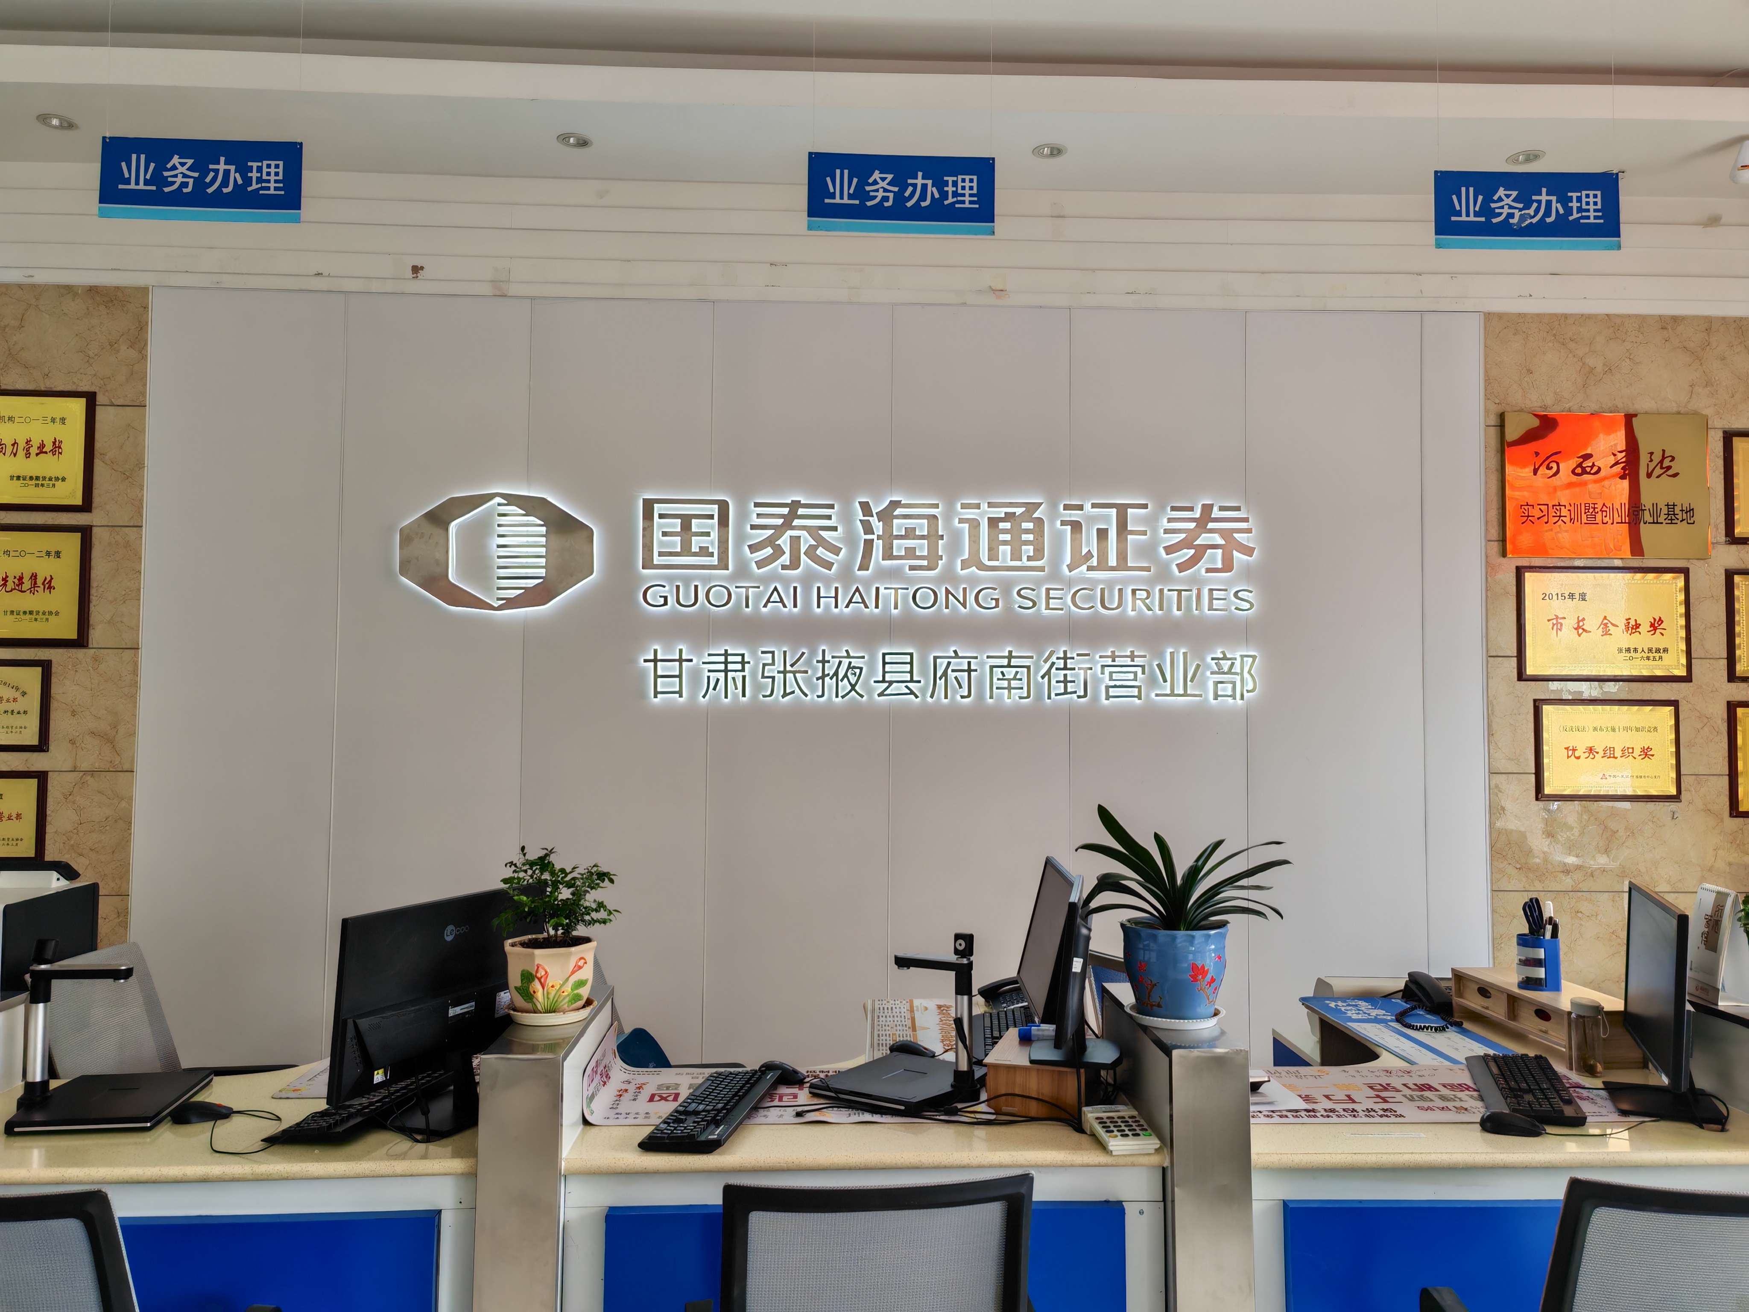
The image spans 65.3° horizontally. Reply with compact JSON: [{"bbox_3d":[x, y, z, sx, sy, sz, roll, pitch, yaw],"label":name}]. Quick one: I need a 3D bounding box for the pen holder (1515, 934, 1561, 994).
[{"bbox_3d":[1.540,0.714,3.179,0.085,0.120,0.100,0,-3,3],"label":"pen holder"}]

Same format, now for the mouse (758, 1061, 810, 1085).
[{"bbox_3d":[-0.191,0.849,2.796,0.110,0.038,0.062,-1,-3,17],"label":"mouse"}]

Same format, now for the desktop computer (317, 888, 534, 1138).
[{"bbox_3d":[-0.789,0.652,2.544,0.190,0.405,0.555,-1,-3,21],"label":"desktop computer"}]

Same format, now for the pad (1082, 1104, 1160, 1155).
[{"bbox_3d":[0.434,0.832,2.398,0.093,0.042,0.165,1,-3,-6],"label":"pad"}]

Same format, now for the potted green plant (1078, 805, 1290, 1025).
[{"bbox_3d":[0.594,0.500,2.637,0.405,0.400,0.310,0,-3,-2],"label":"potted green plant"}]

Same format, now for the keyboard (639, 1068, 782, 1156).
[{"bbox_3d":[-0.293,0.838,2.539,0.145,0.034,0.450,0,-3,8],"label":"keyboard"}]

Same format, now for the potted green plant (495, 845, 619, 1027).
[{"bbox_3d":[-0.609,0.526,2.613,0.242,0.330,0.225,0,-3,-2],"label":"potted green plant"}]

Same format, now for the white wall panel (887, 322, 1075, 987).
[{"bbox_3d":[0.362,0.202,4.631,0.610,2.800,0.030,0,-3,-2],"label":"white wall panel"}]

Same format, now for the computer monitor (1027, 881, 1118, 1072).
[{"bbox_3d":[0.383,0.609,2.638,0.180,0.325,0.430,0,-3,11],"label":"computer monitor"}]

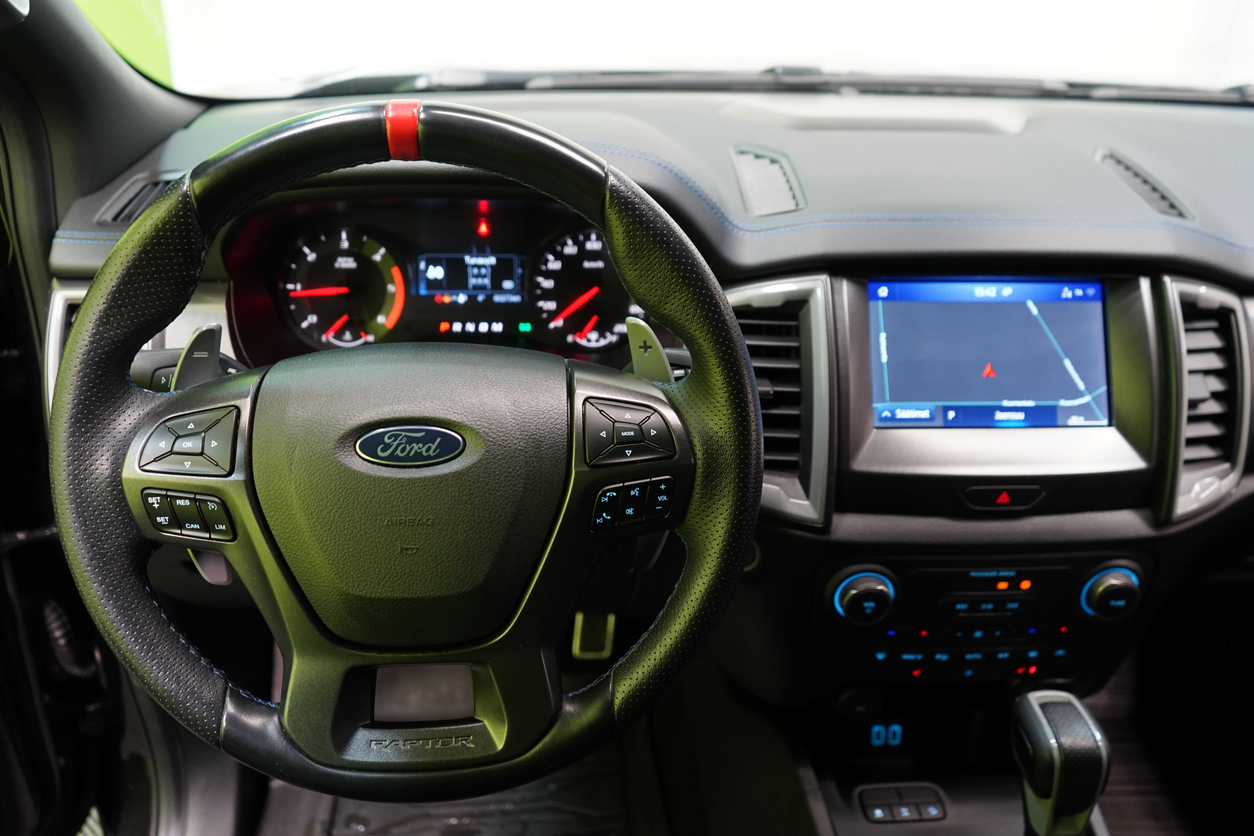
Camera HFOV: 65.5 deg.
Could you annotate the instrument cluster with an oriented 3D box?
[{"bbox_3d":[-0.131,-0.107,0.775,0.335,0.138,0.085,-1,11,-3],"label":"instrument cluster"}]

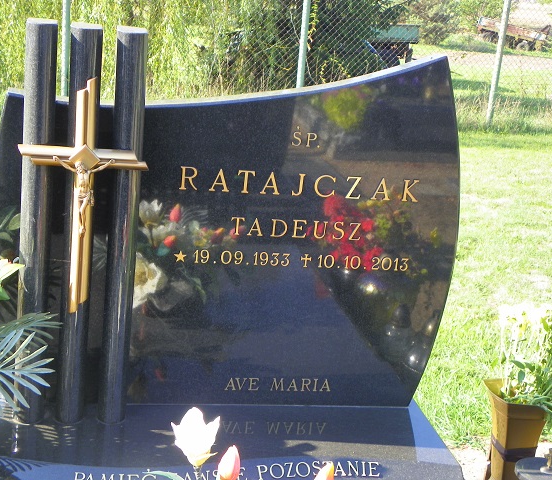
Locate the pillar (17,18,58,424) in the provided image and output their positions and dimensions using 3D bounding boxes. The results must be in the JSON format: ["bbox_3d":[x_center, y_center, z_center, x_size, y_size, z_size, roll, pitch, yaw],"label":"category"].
[{"bbox_3d":[-0.449,-0.019,1.933,0.055,0.761,0.055,2,14,-12],"label":"pillar"}]

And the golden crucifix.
[{"bbox_3d":[-0.353,-0.075,1.889,0.232,0.439,0.035,2,14,-12],"label":"golden crucifix"}]

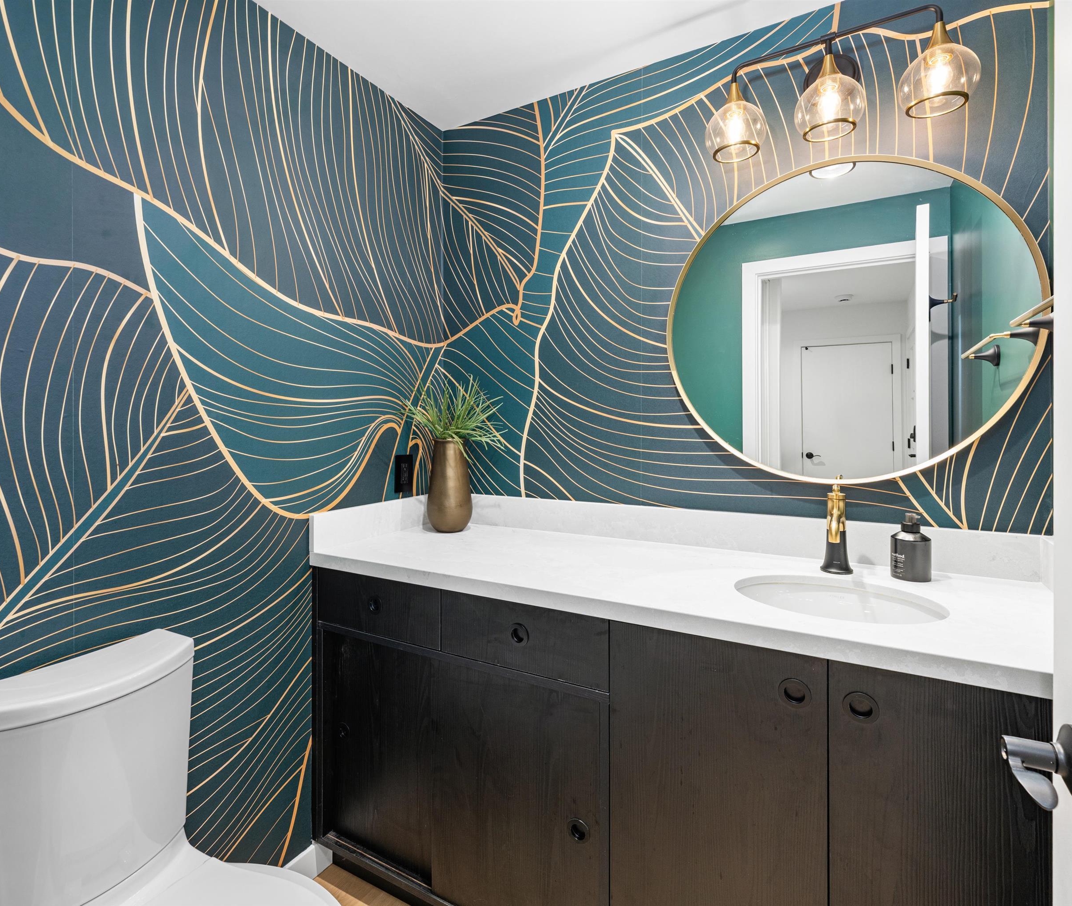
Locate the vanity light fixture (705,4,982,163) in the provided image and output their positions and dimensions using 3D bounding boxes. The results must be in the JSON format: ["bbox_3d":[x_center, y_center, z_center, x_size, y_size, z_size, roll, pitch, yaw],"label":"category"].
[{"bbox_3d":[0.724,-0.883,1.304,0.580,0.300,0.208,1,2,28],"label":"vanity light fixture"}]

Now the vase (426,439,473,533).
[{"bbox_3d":[-0.295,0.110,1.814,0.155,0.312,0.155,0,2,0],"label":"vase"}]

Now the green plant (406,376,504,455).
[{"bbox_3d":[-0.279,-0.128,1.794,0.330,0.265,0.310,0,2,0],"label":"green plant"}]

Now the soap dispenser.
[{"bbox_3d":[0.886,0.218,1.244,0.079,0.151,0.079,0,2,-9],"label":"soap dispenser"}]

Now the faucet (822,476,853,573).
[{"bbox_3d":[0.718,0.182,1.254,0.071,0.220,0.172,1,2,28],"label":"faucet"}]

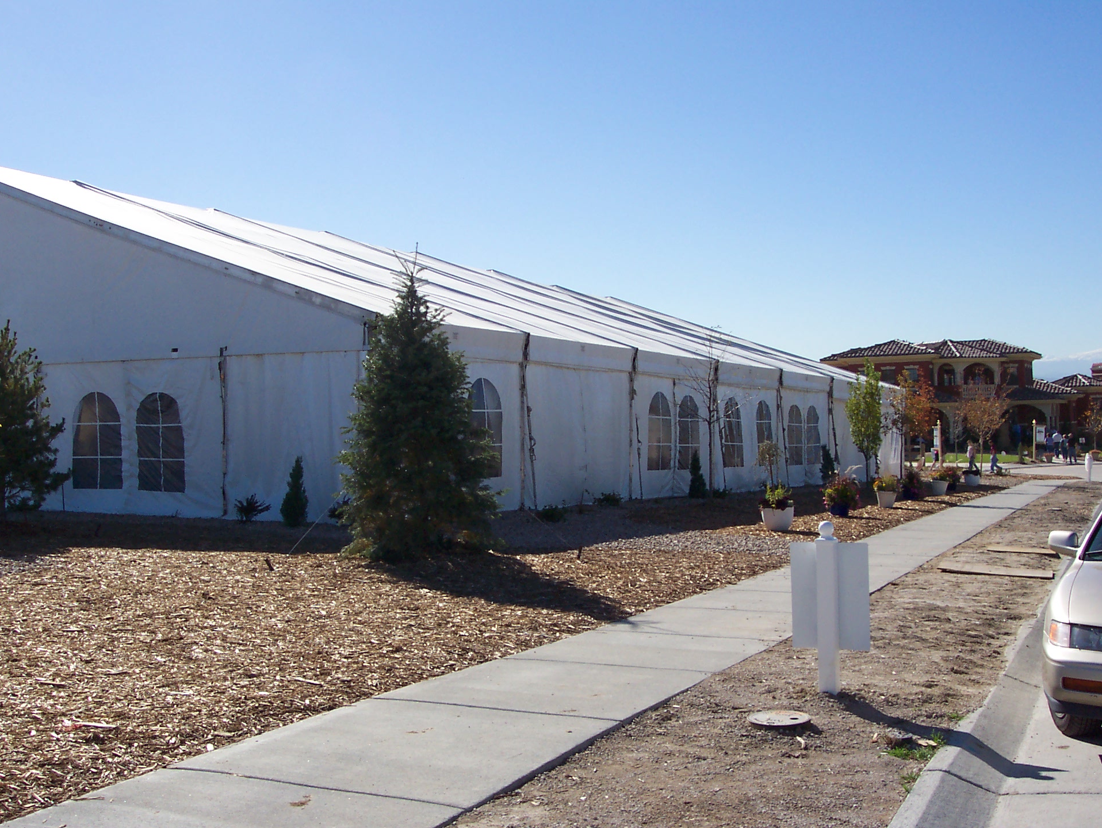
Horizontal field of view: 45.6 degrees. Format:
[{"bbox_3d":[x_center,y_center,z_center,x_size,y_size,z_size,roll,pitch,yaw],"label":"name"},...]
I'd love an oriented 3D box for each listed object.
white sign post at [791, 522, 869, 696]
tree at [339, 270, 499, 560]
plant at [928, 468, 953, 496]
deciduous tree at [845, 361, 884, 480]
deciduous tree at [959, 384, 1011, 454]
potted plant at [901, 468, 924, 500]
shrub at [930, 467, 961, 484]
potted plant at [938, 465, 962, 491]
[{"bbox_3d":[1.613,1.125,7.580,0.480,1.000,0.130,0,-1,22],"label":"white sign post"},{"bbox_3d":[-1.651,-0.049,16.400,2.000,3.700,2.000,0,-1,0],"label":"tree"},{"bbox_3d":[10.045,1.764,33.800,0.620,0.760,0.620,0,-1,25],"label":"plant"},{"bbox_3d":[10.488,0.211,43.800,1.300,4.100,1.300,0,-1,25],"label":"deciduous tree"},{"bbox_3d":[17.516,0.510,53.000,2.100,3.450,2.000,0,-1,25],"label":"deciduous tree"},{"bbox_3d":[8.630,1.680,31.300,0.570,0.770,0.570,0,-1,25],"label":"potted plant"},{"bbox_3d":[10.531,1.633,35.000,0.750,0.480,0.650,0,-1,25],"label":"shrub"},{"bbox_3d":[11.074,1.792,36.400,0.660,0.740,0.660,0,-1,25],"label":"potted plant"}]

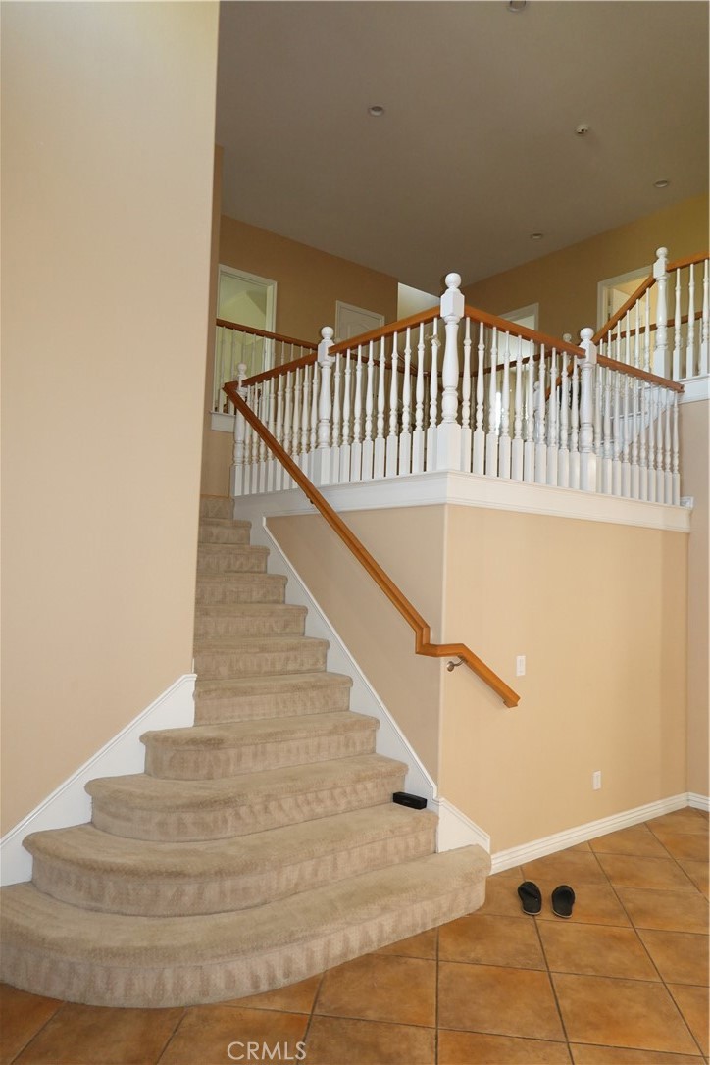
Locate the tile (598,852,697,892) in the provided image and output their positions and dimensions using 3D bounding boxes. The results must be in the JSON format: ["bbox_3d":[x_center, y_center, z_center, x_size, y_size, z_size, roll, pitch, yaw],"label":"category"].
[{"bbox_3d":[1.627,1.915,3.992,0.452,0.012,0.452,1,-3,7],"label":"tile"}]

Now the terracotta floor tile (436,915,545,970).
[{"bbox_3d":[0.607,1.837,3.201,0.452,0.012,0.452,1,-3,7],"label":"terracotta floor tile"}]

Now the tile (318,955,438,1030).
[{"bbox_3d":[0.097,1.798,2.806,0.452,0.012,0.452,1,-3,7],"label":"tile"}]

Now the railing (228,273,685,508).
[{"bbox_3d":[0.755,-0.770,5.554,2.546,1.101,2.445,4,-4,-38],"label":"railing"}]

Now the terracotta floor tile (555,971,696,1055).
[{"bbox_3d":[1.004,1.819,2.692,0.452,0.012,0.452,1,-3,7],"label":"terracotta floor tile"}]

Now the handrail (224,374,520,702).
[{"bbox_3d":[-0.075,-0.111,4.774,0.663,2.194,2.500,4,-4,-38],"label":"handrail"}]

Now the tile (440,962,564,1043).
[{"bbox_3d":[0.550,1.808,2.749,0.452,0.012,0.452,1,-3,7],"label":"tile"}]

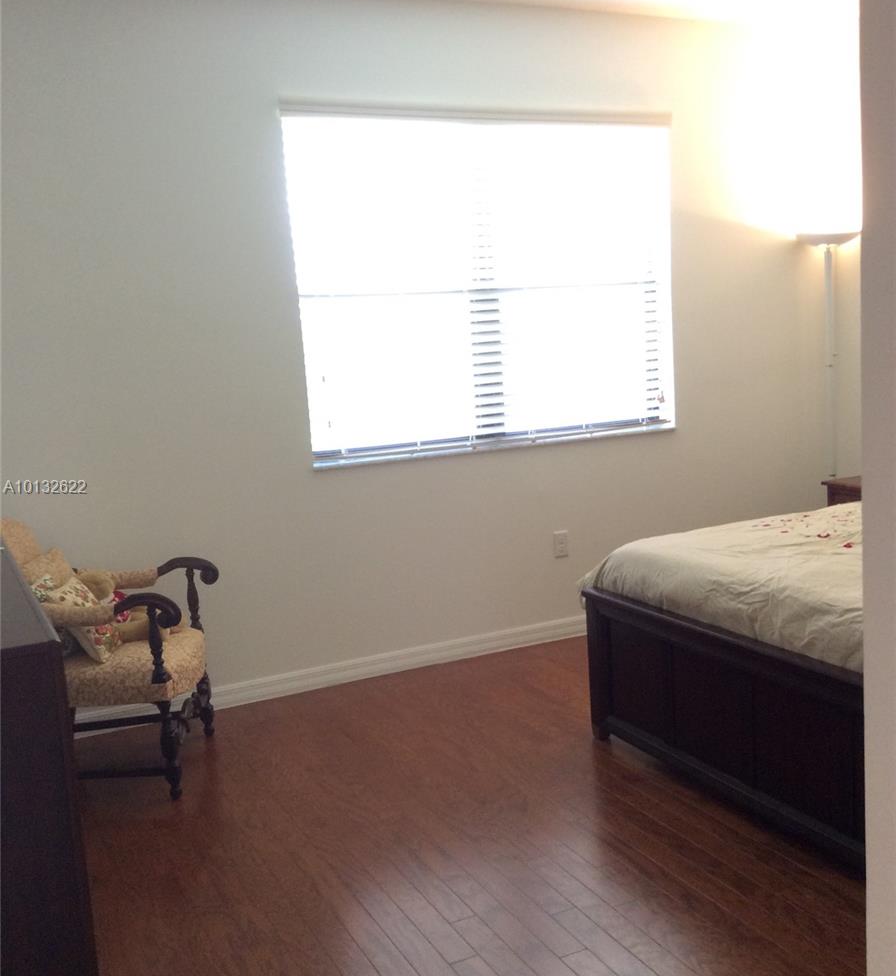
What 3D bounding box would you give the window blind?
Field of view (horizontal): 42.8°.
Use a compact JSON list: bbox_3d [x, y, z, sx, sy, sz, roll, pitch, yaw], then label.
[{"bbox_3d":[0.221,-0.896,4.884,1.810,1.387,0.065,-7,9,-26],"label":"window blind"}]

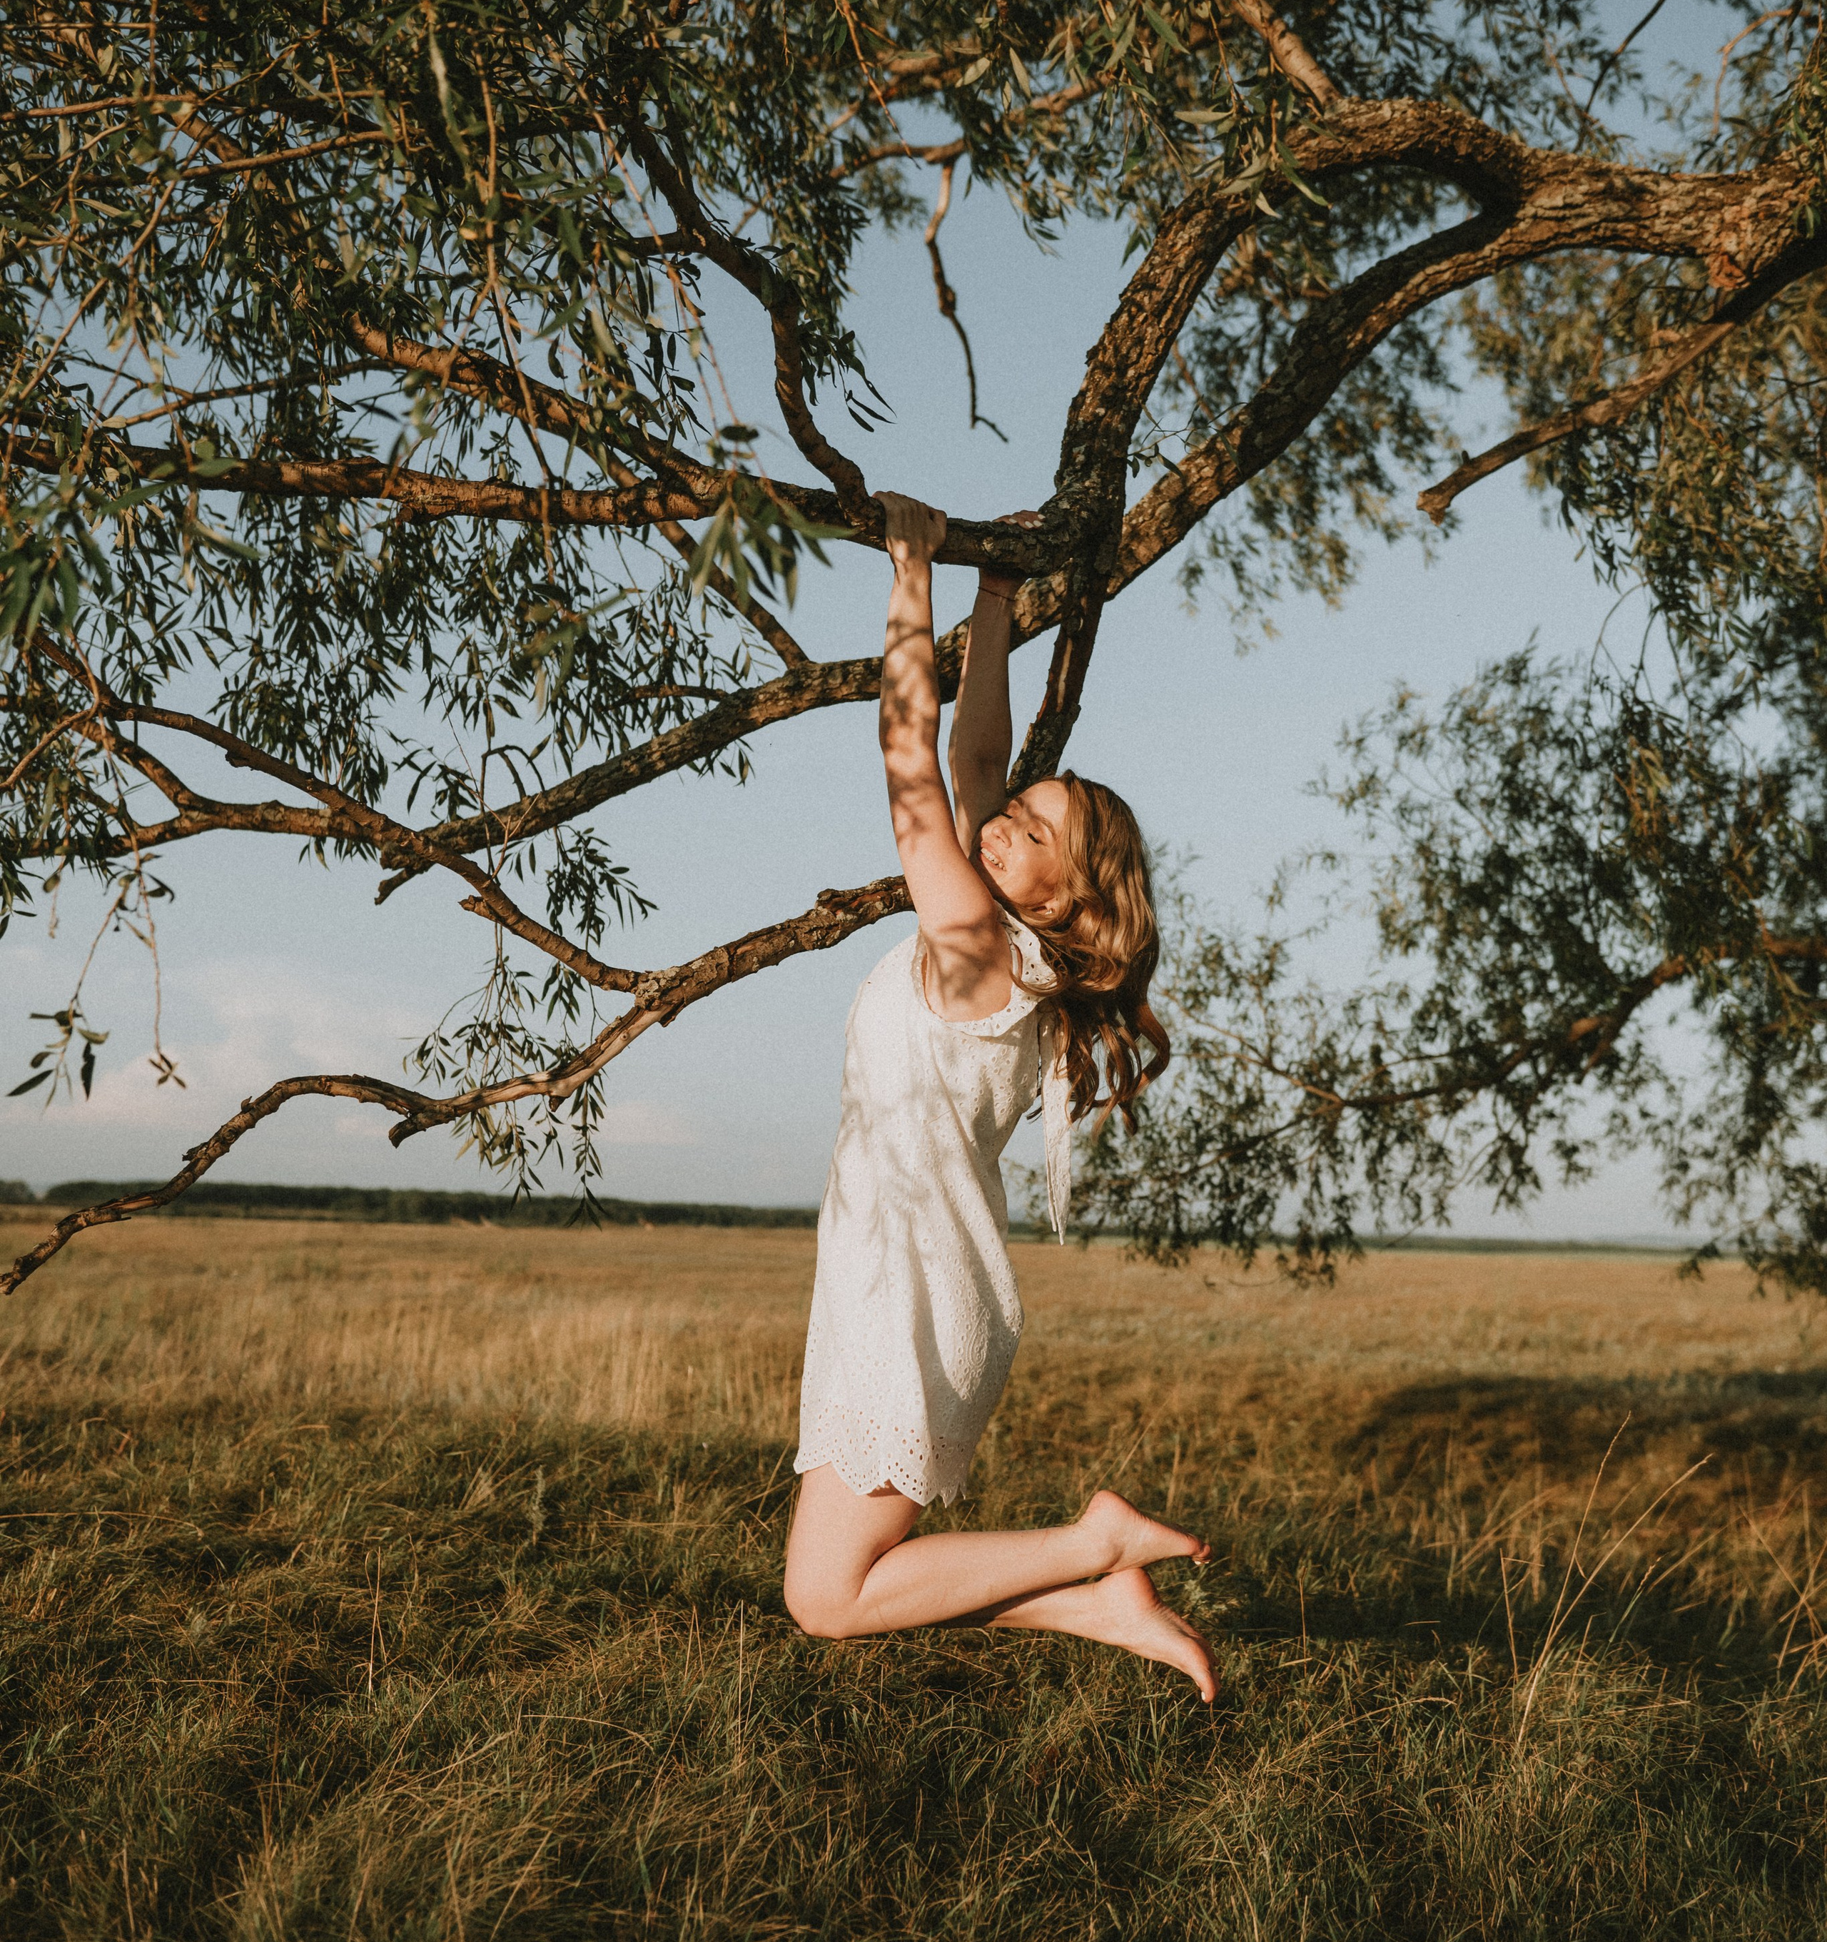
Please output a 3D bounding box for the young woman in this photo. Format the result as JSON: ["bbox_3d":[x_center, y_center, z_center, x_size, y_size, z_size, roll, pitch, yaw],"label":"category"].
[{"bbox_3d":[0.120,0.176,3.420,0.560,1.620,0.430,0,-6,7],"label":"young woman"}]

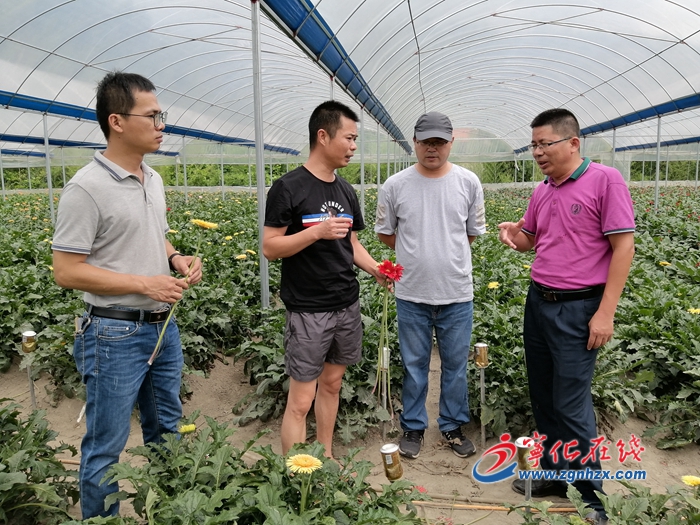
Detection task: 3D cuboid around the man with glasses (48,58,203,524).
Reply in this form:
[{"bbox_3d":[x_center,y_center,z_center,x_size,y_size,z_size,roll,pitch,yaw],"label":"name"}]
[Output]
[{"bbox_3d":[-0.686,0.276,1.802,0.460,1.735,0.520,2,9,20],"label":"man with glasses"}]

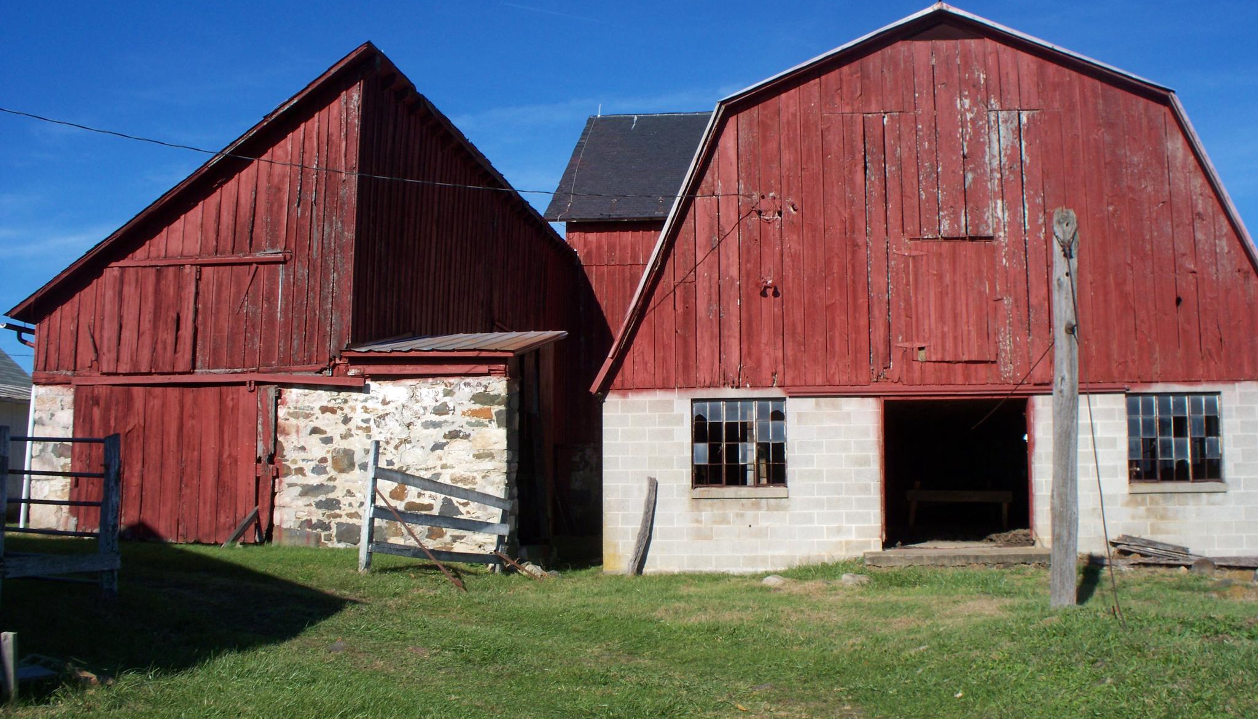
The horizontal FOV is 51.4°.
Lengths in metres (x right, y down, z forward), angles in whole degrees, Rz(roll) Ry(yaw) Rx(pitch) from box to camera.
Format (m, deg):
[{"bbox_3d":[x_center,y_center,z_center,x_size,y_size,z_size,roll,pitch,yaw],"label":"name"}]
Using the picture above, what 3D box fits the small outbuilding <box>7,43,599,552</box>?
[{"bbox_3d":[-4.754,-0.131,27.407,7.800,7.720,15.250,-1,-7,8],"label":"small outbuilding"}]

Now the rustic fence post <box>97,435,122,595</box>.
[{"bbox_3d":[-4.810,1.437,12.115,0.155,1.482,0.150,-1,-7,0],"label":"rustic fence post"}]

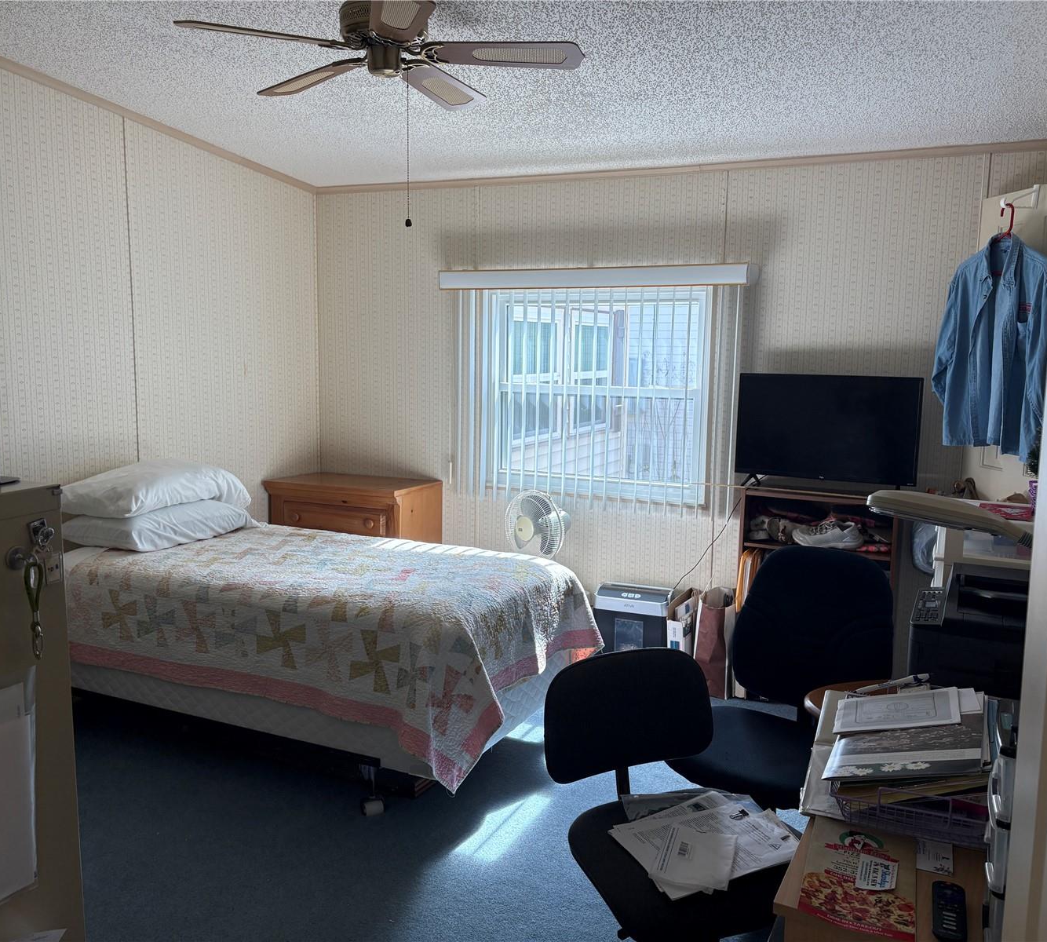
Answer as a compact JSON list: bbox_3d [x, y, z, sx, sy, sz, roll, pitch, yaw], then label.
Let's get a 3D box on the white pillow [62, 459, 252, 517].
[{"bbox_3d":[-1.478,0.065,3.888,0.426,0.178,0.690,4,9,25],"label":"white pillow"}]

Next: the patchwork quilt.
[{"bbox_3d":[-0.822,0.665,3.620,1.903,0.665,1.066,4,9,25],"label":"patchwork quilt"}]

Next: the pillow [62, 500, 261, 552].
[{"bbox_3d":[-1.474,0.208,3.933,0.416,0.168,0.700,4,9,25],"label":"pillow"}]

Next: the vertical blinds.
[{"bbox_3d":[0.292,-0.342,4.386,1.385,1.020,0.091,4,9,25],"label":"vertical blinds"}]

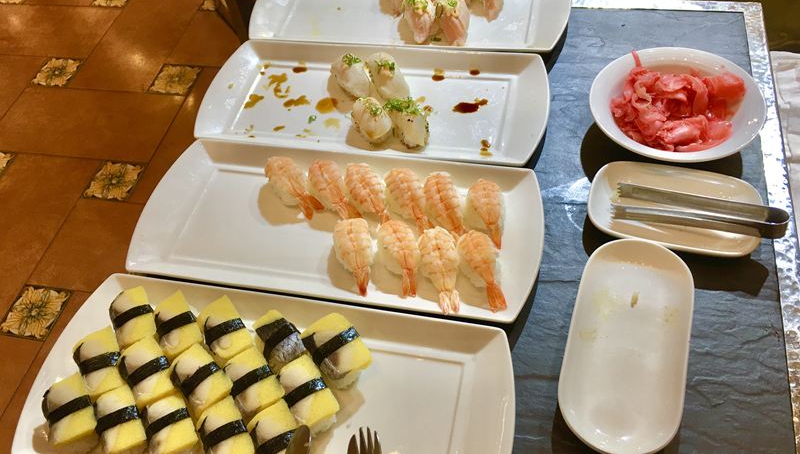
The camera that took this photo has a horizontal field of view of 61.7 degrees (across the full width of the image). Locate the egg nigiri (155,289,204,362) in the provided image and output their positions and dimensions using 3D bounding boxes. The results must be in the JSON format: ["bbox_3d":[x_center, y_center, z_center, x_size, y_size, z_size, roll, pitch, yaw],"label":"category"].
[{"bbox_3d":[-0.192,0.089,0.589,0.035,0.031,0.054,-31,55,-15],"label":"egg nigiri"}]

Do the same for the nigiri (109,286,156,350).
[{"bbox_3d":[-0.238,0.088,0.616,0.033,0.030,0.058,-22,53,-10],"label":"nigiri"}]

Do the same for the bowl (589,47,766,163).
[{"bbox_3d":[0.290,-0.117,0.719,0.175,0.049,0.175,6,54,12],"label":"bowl"}]

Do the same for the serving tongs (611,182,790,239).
[{"bbox_3d":[0.277,-0.014,0.626,0.155,0.020,0.029,9,54,21],"label":"serving tongs"}]

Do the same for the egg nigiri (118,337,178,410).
[{"bbox_3d":[-0.208,0.126,0.564,0.035,0.031,0.056,-30,55,-14],"label":"egg nigiri"}]

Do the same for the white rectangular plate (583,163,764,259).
[{"bbox_3d":[0.264,-0.012,0.653,0.158,0.029,0.100,10,55,15],"label":"white rectangular plate"}]

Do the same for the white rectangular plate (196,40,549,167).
[{"bbox_3d":[-0.033,-0.147,0.797,0.410,0.026,0.184,6,54,12],"label":"white rectangular plate"}]

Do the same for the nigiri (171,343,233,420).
[{"bbox_3d":[-0.161,0.126,0.556,0.035,0.031,0.052,-33,56,-16],"label":"nigiri"}]

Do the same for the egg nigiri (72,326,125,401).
[{"bbox_3d":[-0.249,0.121,0.573,0.035,0.031,0.056,-27,54,-12],"label":"egg nigiri"}]

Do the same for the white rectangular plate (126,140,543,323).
[{"bbox_3d":[-0.066,0.000,0.688,0.416,0.026,0.182,6,54,12],"label":"white rectangular plate"}]

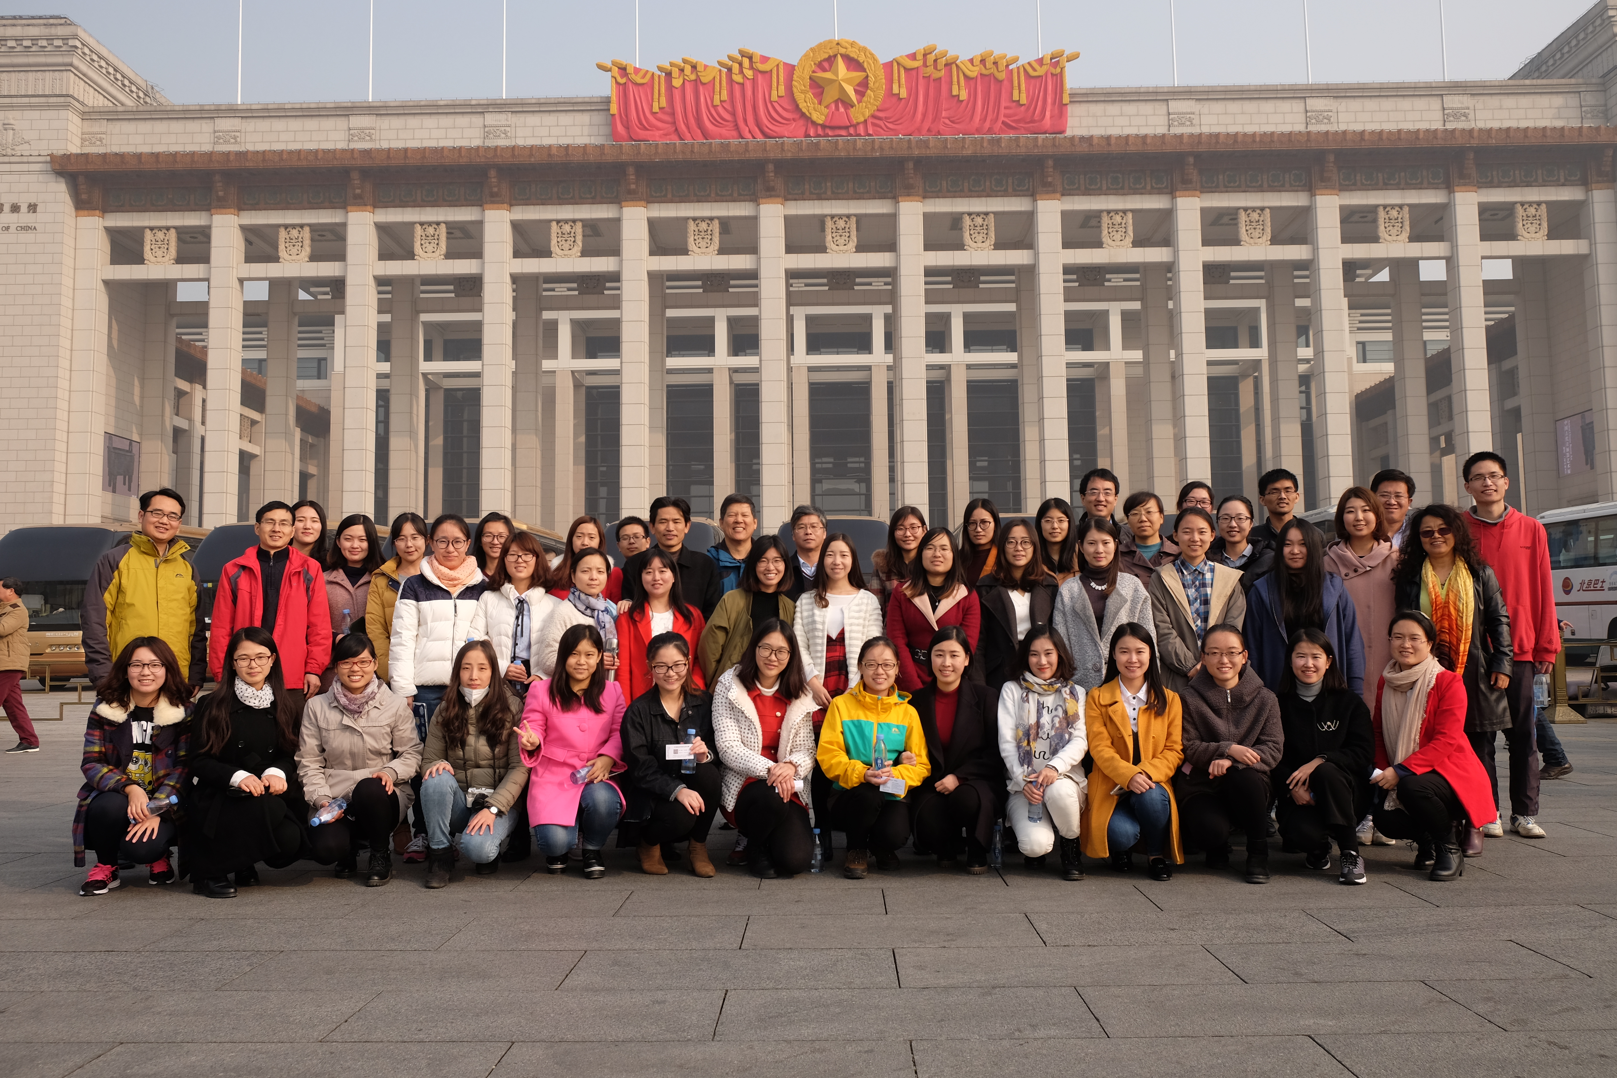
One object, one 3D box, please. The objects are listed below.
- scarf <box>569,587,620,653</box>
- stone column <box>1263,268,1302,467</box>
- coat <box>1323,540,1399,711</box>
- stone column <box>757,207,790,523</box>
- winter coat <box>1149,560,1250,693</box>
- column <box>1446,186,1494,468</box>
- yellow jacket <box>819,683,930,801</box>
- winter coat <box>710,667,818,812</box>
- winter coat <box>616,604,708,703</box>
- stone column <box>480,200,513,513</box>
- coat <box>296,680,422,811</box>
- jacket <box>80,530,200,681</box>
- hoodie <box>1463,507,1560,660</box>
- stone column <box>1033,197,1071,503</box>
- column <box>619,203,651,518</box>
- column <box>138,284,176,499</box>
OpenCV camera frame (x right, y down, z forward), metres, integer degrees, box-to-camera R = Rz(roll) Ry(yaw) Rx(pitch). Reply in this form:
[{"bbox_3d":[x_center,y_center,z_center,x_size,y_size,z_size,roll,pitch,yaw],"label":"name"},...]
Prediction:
[{"bbox_3d":[-1.000,0.378,6.080,0.240,0.320,0.200,0,-5,-14],"label":"scarf"},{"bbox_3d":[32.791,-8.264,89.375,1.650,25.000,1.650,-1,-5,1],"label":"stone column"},{"bbox_3d":[2.552,0.442,6.000,0.420,0.870,0.300,-3,-5,22],"label":"coat"},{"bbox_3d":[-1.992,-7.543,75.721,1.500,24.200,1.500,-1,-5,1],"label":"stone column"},{"bbox_3d":[1.801,0.503,6.030,0.460,0.800,0.330,-1,-5,7],"label":"winter coat"},{"bbox_3d":[42.479,-8.855,83.501,1.720,27.325,1.720,-1,-4,1],"label":"column"},{"bbox_3d":[0.282,0.885,5.700,0.490,0.550,0.370,-1,-5,0],"label":"yellow jacket"},{"bbox_3d":[-0.195,0.879,5.660,0.480,0.650,0.460,0,-4,-9],"label":"winter coat"},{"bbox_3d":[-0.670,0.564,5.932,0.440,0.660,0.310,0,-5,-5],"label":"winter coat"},{"bbox_3d":[-18.006,-6.587,75.759,1.520,26.000,1.520,-1,-5,1],"label":"stone column"},{"bbox_3d":[-1.964,0.926,5.680,0.550,0.620,0.480,1,-5,-18],"label":"coat"},{"bbox_3d":[-3.050,0.323,5.950,0.520,0.700,0.340,3,-6,-36],"label":"jacket"},{"bbox_3d":[3.431,0.225,6.450,0.540,0.750,0.330,-2,-5,19],"label":"hoodie"},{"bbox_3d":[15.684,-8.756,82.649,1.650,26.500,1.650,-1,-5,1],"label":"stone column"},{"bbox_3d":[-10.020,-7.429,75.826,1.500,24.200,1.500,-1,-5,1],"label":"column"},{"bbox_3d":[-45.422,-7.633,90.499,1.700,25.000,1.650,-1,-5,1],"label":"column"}]

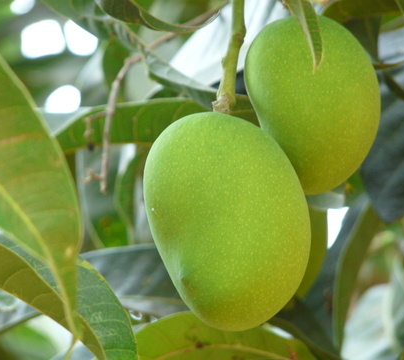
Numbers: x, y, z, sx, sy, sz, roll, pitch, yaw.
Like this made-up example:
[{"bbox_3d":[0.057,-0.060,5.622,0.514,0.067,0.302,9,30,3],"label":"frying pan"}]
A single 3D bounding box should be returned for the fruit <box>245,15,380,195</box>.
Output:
[{"bbox_3d":[0.058,-0.041,2.350,0.068,0.096,0.066,-13,-7,0],"label":"fruit"}]

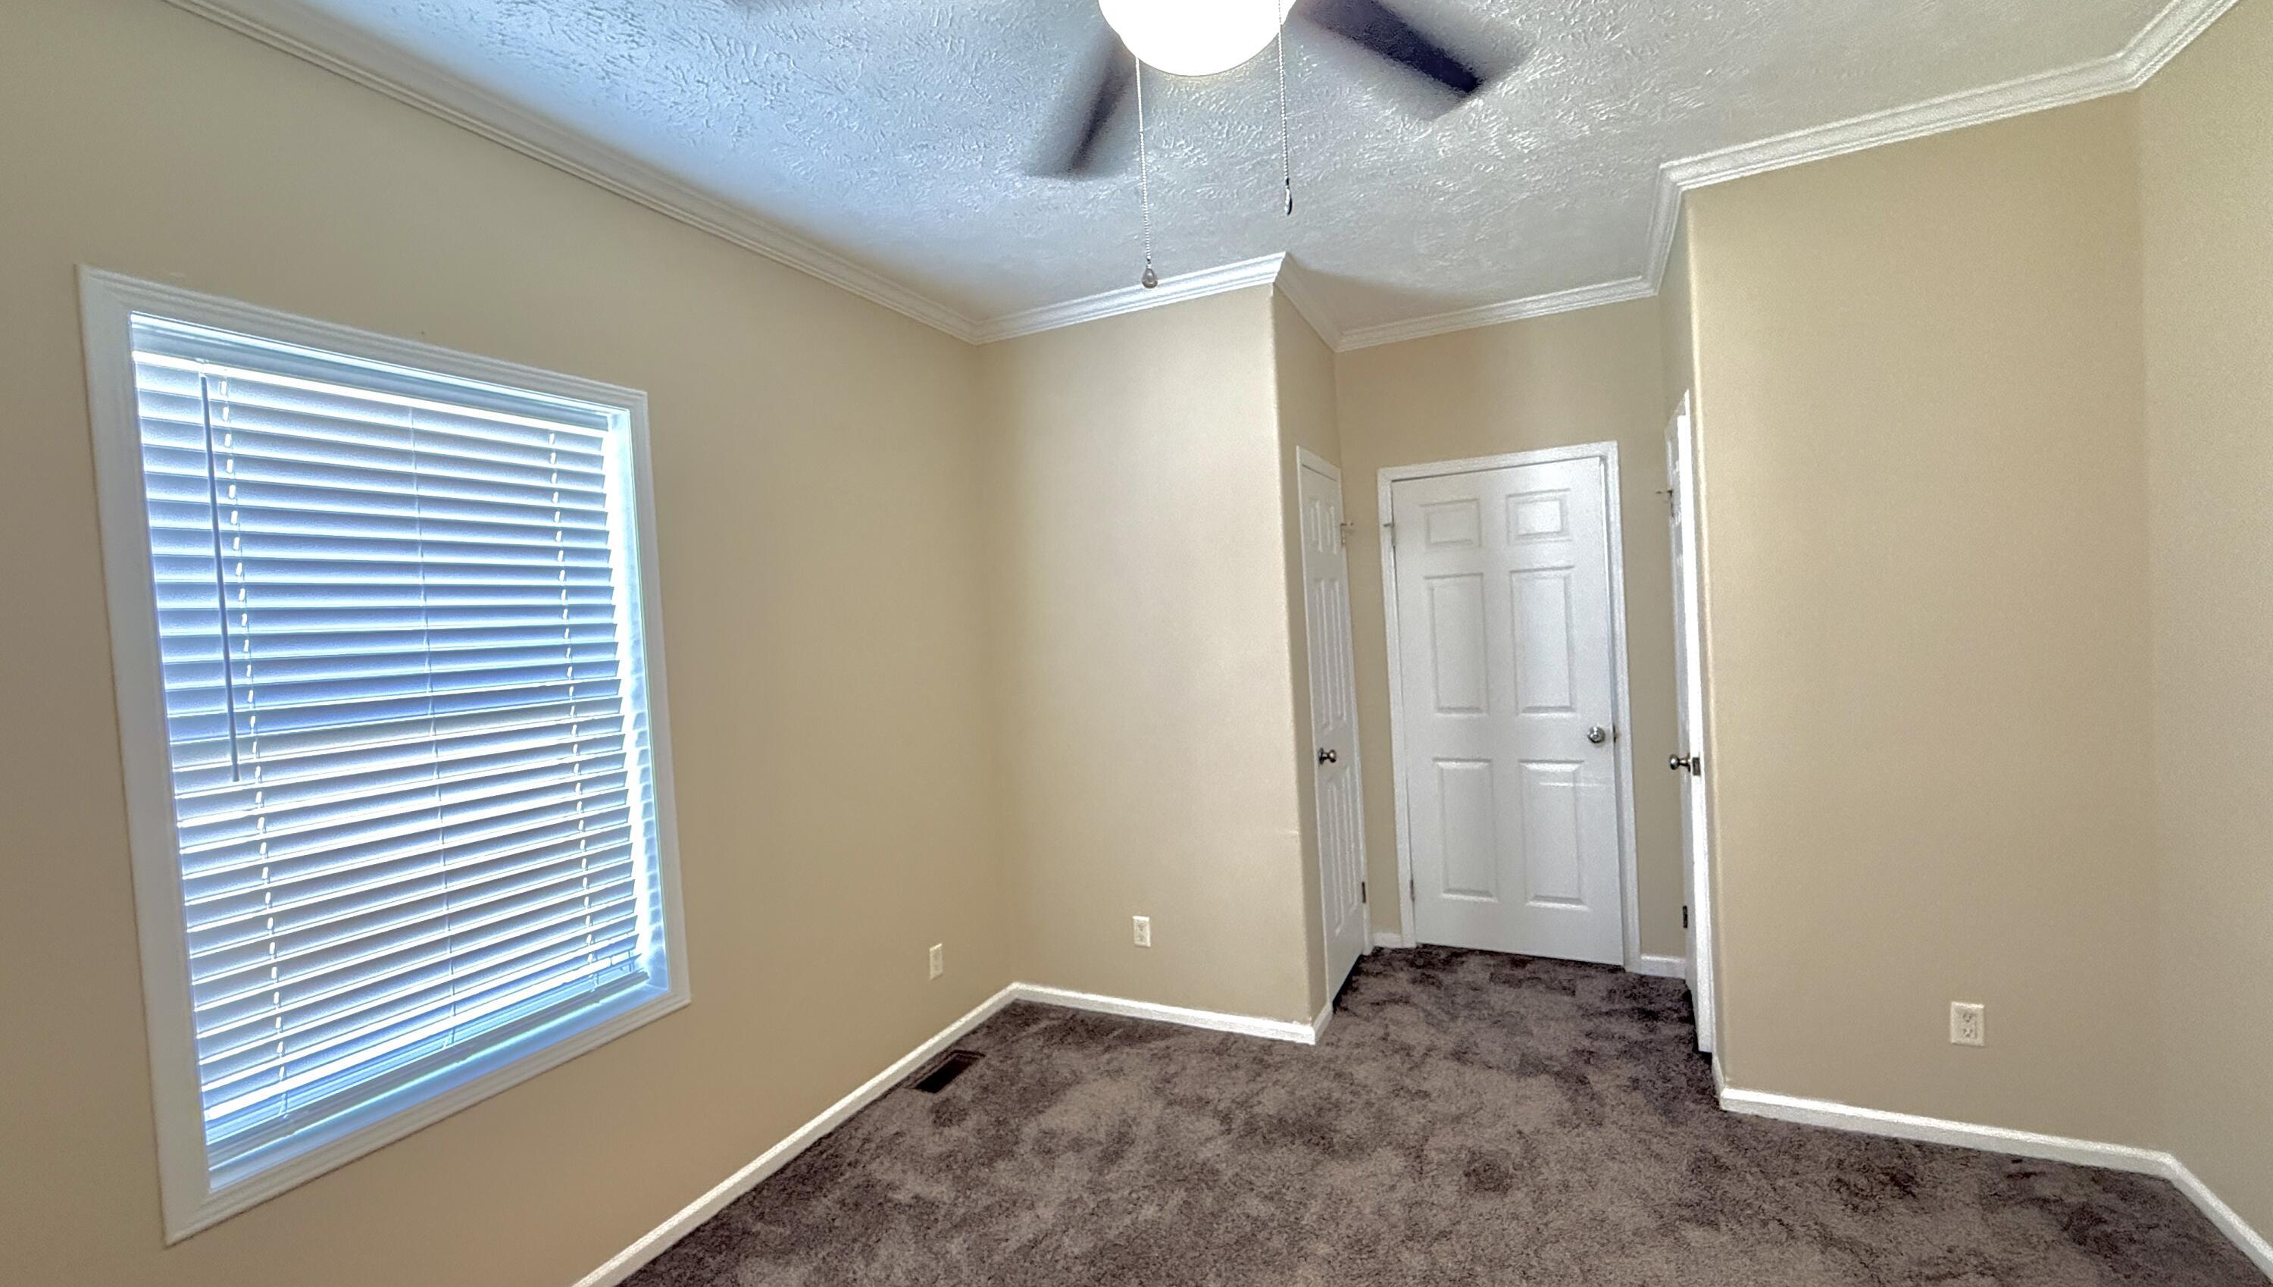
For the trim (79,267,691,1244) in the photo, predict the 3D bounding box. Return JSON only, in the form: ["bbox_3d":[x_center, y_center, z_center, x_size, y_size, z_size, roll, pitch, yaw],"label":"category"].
[{"bbox_3d":[-1.442,0.173,1.935,0.060,1.577,0.992,-3,2,25],"label":"trim"}]

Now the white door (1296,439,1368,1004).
[{"bbox_3d":[0.779,0.317,3.705,0.058,2.094,0.698,-3,2,25],"label":"white door"}]

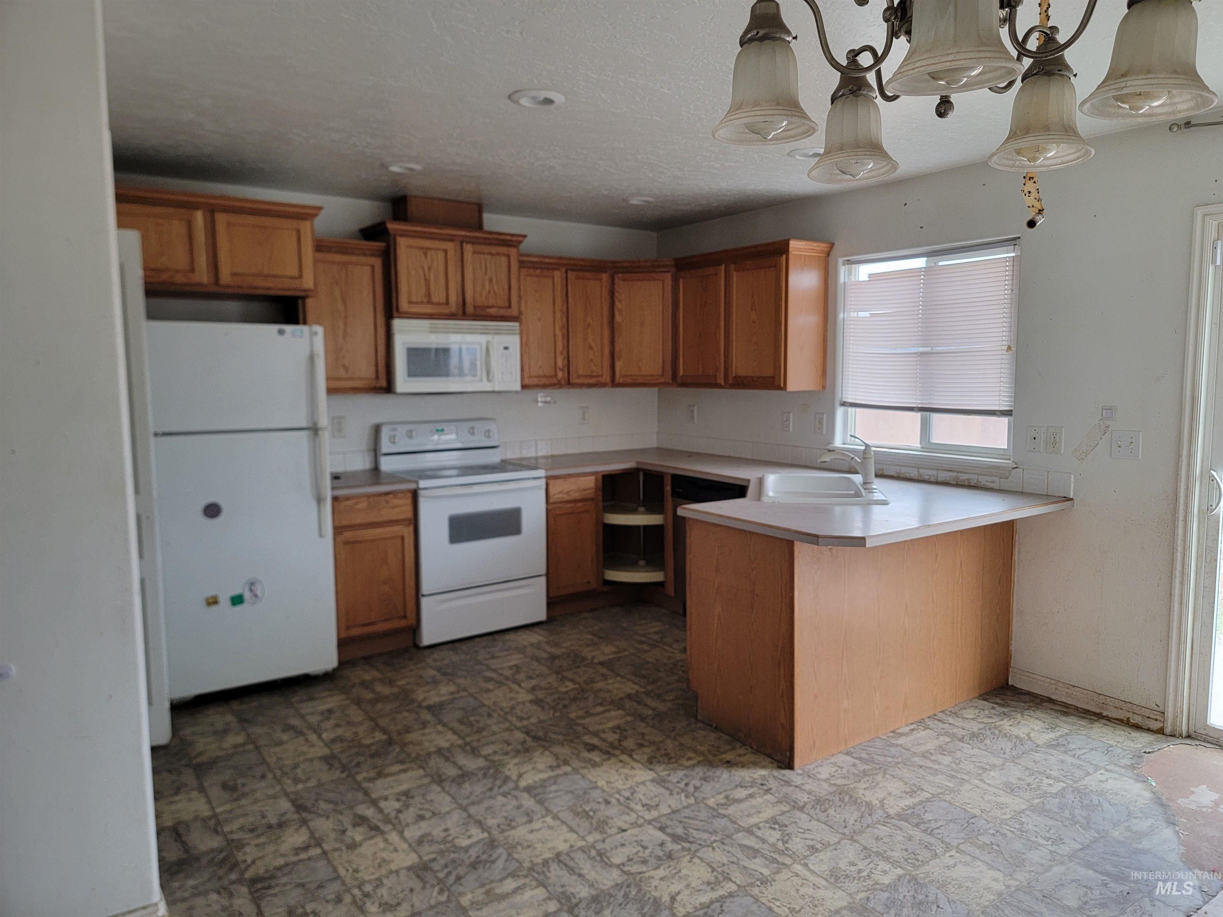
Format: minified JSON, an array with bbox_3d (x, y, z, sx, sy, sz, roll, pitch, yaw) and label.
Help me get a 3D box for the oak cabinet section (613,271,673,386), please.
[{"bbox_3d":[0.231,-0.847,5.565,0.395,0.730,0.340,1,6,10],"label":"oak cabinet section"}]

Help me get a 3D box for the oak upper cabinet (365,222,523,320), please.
[{"bbox_3d":[-0.943,-1.034,4.856,0.840,0.497,0.425,-5,7,-35],"label":"oak upper cabinet"}]

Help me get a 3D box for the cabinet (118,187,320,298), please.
[{"bbox_3d":[-1.945,-0.986,4.046,0.960,0.417,0.615,-5,7,-35],"label":"cabinet"}]

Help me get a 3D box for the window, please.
[{"bbox_3d":[1.584,-0.535,4.308,0.090,1.020,1.027,-5,7,-35],"label":"window"}]

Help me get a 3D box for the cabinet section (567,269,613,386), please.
[{"bbox_3d":[-0.223,-0.838,5.474,0.345,0.730,0.325,-4,8,-34],"label":"cabinet section"}]

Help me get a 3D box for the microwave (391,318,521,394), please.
[{"bbox_3d":[-0.951,-0.590,4.909,0.761,0.398,0.405,-5,7,-35],"label":"microwave"}]

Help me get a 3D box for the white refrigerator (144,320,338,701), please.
[{"bbox_3d":[-1.839,0.221,4.119,0.743,1.695,0.760,-5,7,-35],"label":"white refrigerator"}]

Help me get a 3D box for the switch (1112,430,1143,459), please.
[{"bbox_3d":[2.120,-0.055,3.501,0.016,0.113,0.116,-5,7,-35],"label":"switch"}]

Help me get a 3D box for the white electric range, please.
[{"bbox_3d":[-0.859,0.391,4.892,0.758,1.180,0.665,-5,7,-35],"label":"white electric range"}]

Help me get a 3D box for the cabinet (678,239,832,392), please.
[{"bbox_3d":[0.803,-0.808,5.015,0.365,0.791,0.975,-5,7,-35],"label":"cabinet"}]

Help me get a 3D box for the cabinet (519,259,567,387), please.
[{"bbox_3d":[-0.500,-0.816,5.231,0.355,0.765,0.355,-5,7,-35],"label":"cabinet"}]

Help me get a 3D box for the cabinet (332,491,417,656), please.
[{"bbox_3d":[-1.382,0.580,4.595,0.450,0.875,0.625,-5,7,-35],"label":"cabinet"}]

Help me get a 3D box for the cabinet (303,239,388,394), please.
[{"bbox_3d":[-1.465,-0.741,4.562,0.450,0.781,0.360,-5,7,-35],"label":"cabinet"}]

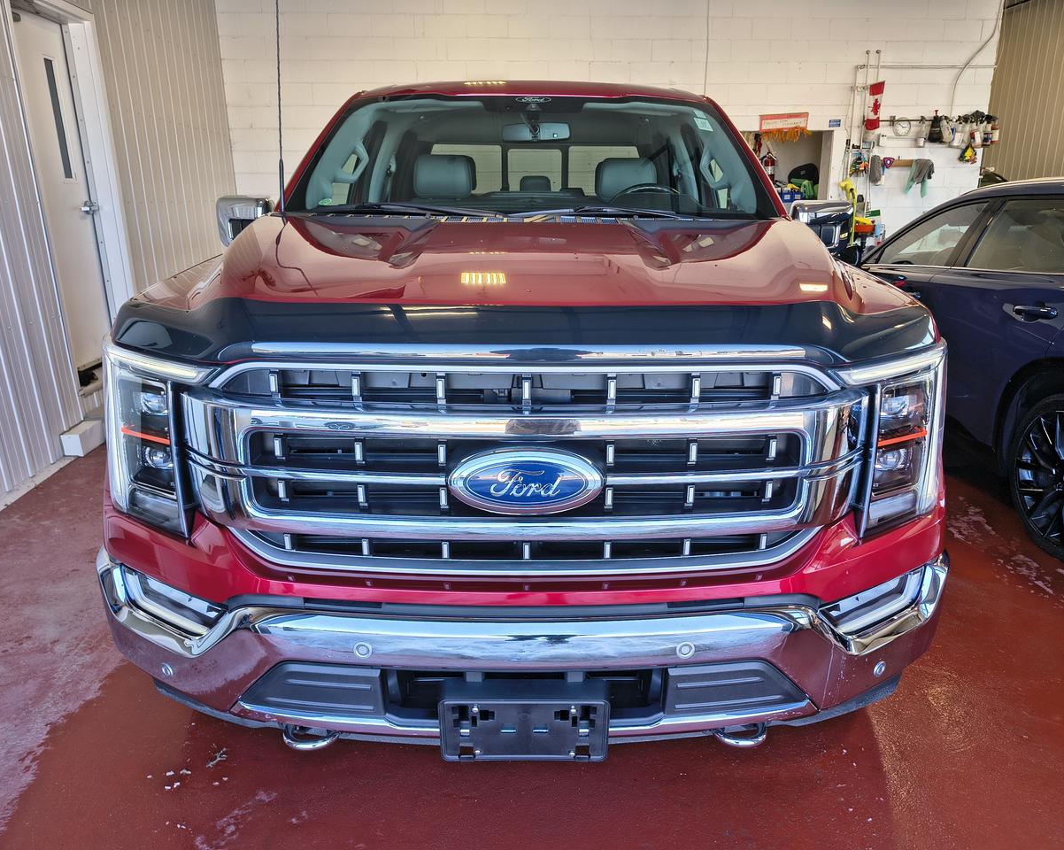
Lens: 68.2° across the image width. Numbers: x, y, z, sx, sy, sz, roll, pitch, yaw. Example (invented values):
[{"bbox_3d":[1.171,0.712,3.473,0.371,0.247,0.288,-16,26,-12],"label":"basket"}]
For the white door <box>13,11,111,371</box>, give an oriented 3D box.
[{"bbox_3d":[-2.900,-1.359,4.760,0.060,2.100,0.880,-1,16,-3],"label":"white door"}]

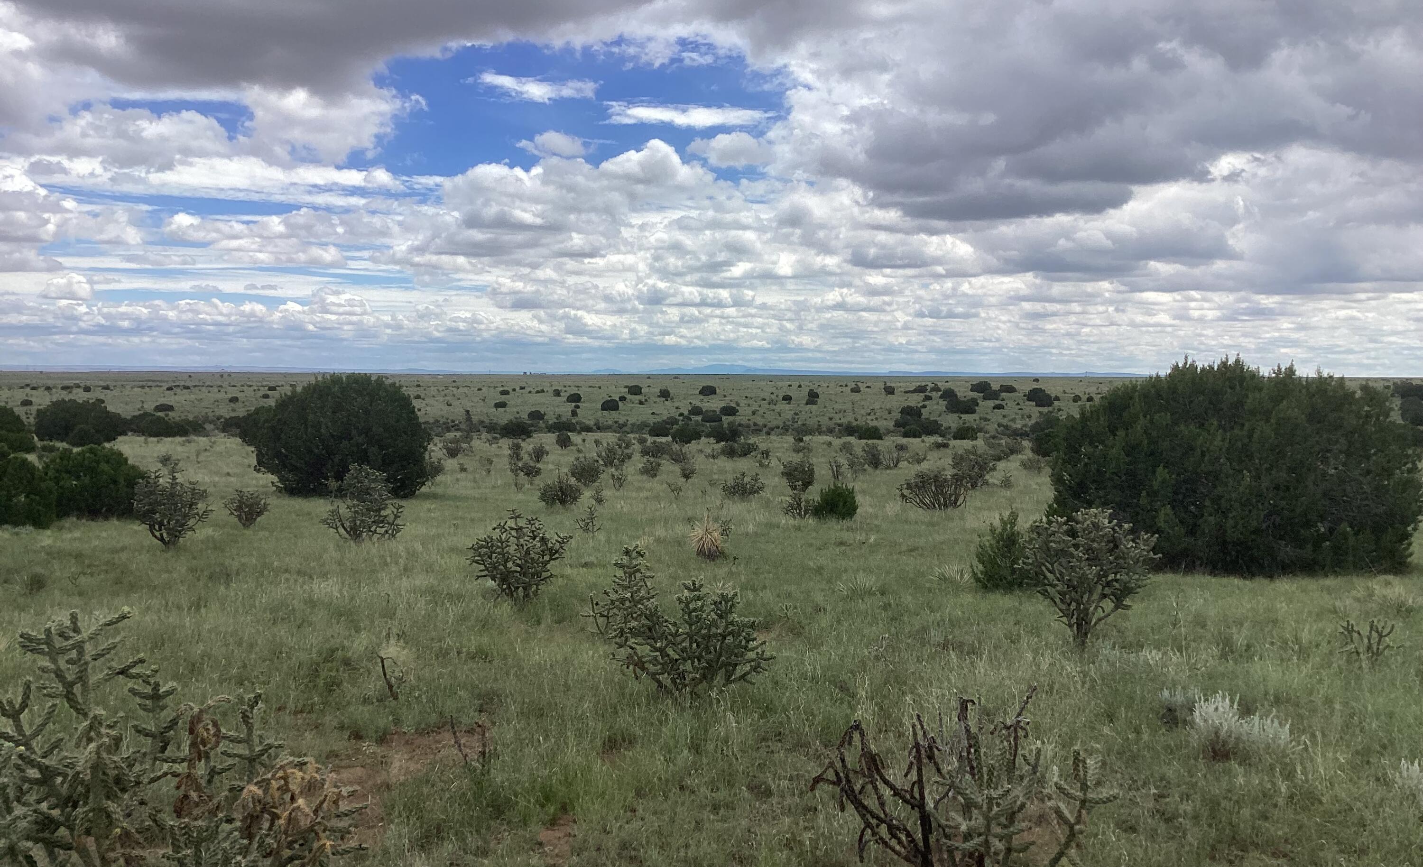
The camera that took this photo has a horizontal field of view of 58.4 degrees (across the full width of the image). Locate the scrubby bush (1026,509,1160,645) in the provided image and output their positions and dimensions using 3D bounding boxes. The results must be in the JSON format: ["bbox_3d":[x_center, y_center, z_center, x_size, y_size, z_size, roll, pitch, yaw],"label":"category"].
[{"bbox_3d":[2.402,0.908,8.038,0.842,0.870,0.757,1,3,17],"label":"scrubby bush"}]

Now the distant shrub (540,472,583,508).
[{"bbox_3d":[-1.924,0.730,16.400,0.572,0.472,0.544,0,3,0],"label":"distant shrub"}]

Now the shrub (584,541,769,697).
[{"bbox_3d":[-0.166,0.957,6.550,0.943,0.743,0.754,0,3,0],"label":"shrub"}]

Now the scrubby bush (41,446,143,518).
[{"bbox_3d":[-7.898,0.608,16.210,1.358,0.947,1.290,-1,3,-26],"label":"scrubby bush"}]

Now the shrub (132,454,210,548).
[{"bbox_3d":[-5.425,0.682,12.821,0.794,0.951,0.715,-1,3,-23],"label":"shrub"}]

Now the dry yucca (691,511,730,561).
[{"bbox_3d":[-0.027,0.972,12.182,0.361,0.468,0.361,0,3,0],"label":"dry yucca"}]

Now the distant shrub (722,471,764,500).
[{"bbox_3d":[0.484,0.782,19.482,0.680,0.425,0.578,0,3,1],"label":"distant shrub"}]

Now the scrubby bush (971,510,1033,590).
[{"bbox_3d":[2.397,0.957,10.447,0.538,0.665,0.511,1,3,13],"label":"scrubby bush"}]

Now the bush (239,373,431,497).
[{"bbox_3d":[-5.602,0.033,19.000,2.834,1.840,2.693,0,3,0],"label":"bush"}]

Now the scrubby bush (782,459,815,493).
[{"bbox_3d":[1.260,0.610,18.400,0.482,0.498,0.457,0,3,0],"label":"scrubby bush"}]

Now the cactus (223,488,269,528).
[{"bbox_3d":[-5.111,0.824,14.000,0.513,0.440,0.487,0,3,0],"label":"cactus"}]

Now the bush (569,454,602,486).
[{"bbox_3d":[-2.201,0.630,22.231,0.582,0.543,0.524,0,3,-6],"label":"bush"}]

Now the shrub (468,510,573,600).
[{"bbox_3d":[-1.467,0.927,9.746,0.799,0.689,0.719,0,3,-9],"label":"shrub"}]

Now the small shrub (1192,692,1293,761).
[{"bbox_3d":[2.284,1.262,5.500,0.437,0.293,0.349,0,3,0],"label":"small shrub"}]

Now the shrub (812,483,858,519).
[{"bbox_3d":[1.472,0.822,15.200,0.544,0.438,0.516,0,3,0],"label":"shrub"}]

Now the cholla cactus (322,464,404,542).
[{"bbox_3d":[-3.684,0.740,13.469,0.870,0.834,0.783,0,3,-15],"label":"cholla cactus"}]

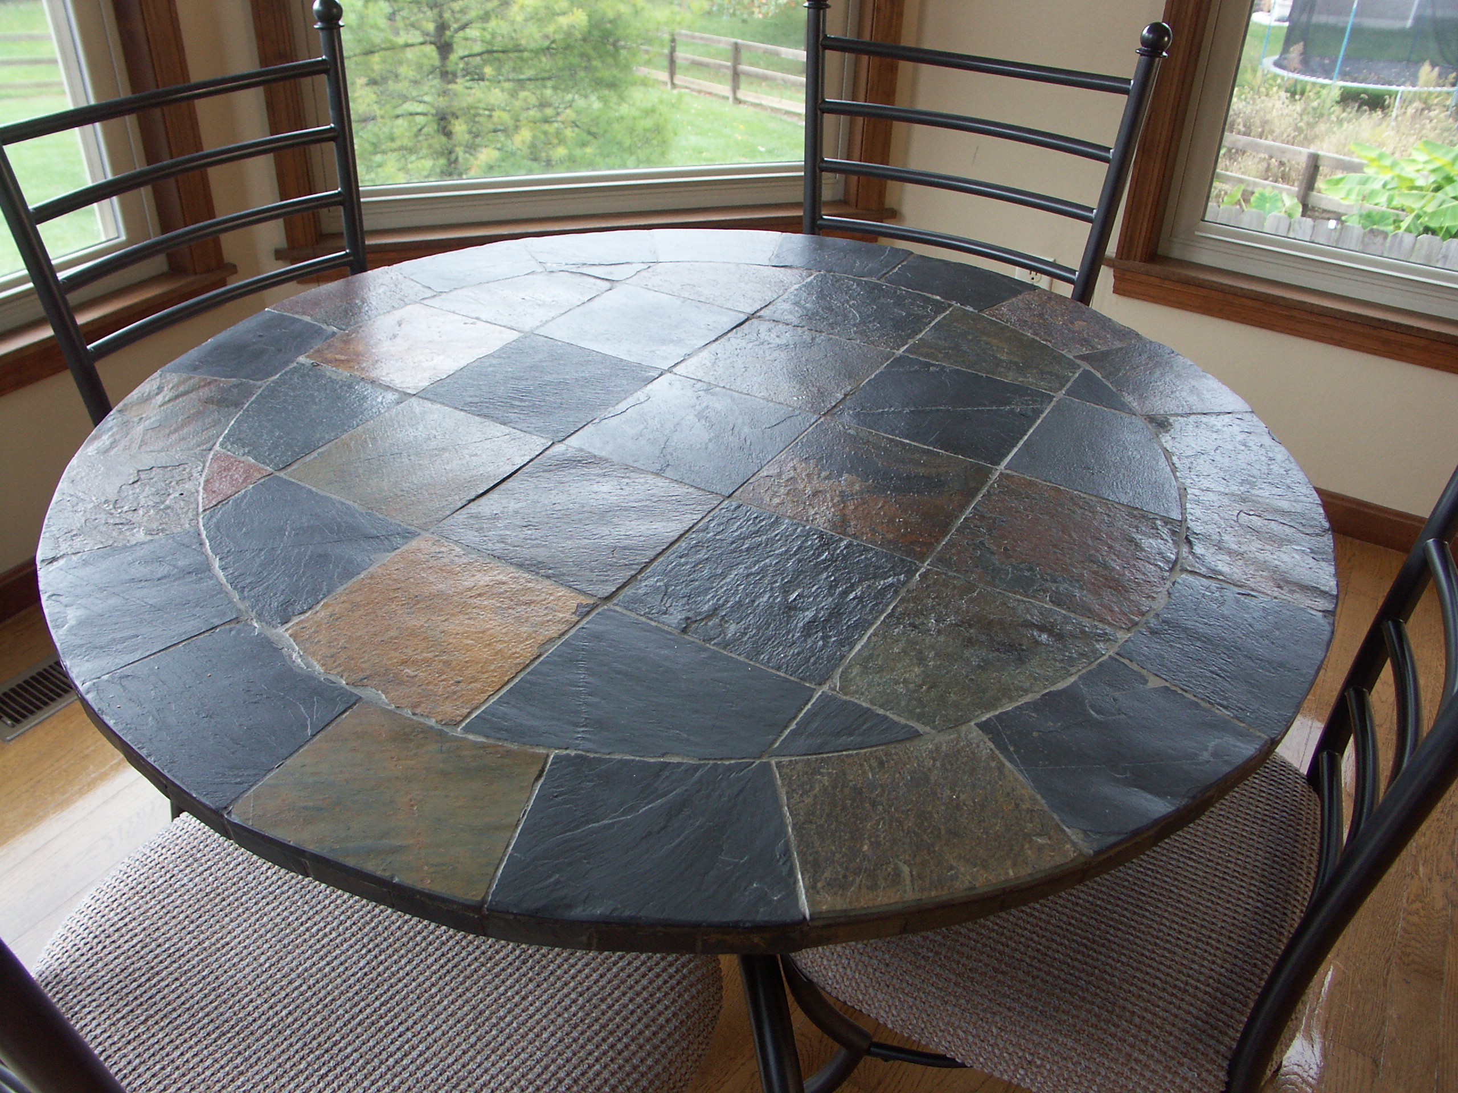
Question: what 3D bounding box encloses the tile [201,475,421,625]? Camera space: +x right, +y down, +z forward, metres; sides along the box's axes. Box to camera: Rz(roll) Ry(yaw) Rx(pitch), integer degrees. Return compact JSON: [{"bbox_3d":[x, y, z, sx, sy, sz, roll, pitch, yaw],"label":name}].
[{"bbox_3d":[-0.400,0.004,1.044,0.194,0.012,0.171,20,38,24],"label":"tile"}]

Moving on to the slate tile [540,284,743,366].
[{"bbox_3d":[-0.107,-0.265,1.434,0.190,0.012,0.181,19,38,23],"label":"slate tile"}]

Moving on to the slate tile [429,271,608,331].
[{"bbox_3d":[-0.244,-0.293,1.388,0.148,0.011,0.162,20,38,24],"label":"slate tile"}]

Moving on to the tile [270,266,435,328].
[{"bbox_3d":[-0.471,-0.311,1.502,0.131,0.012,0.188,26,41,30],"label":"tile"}]

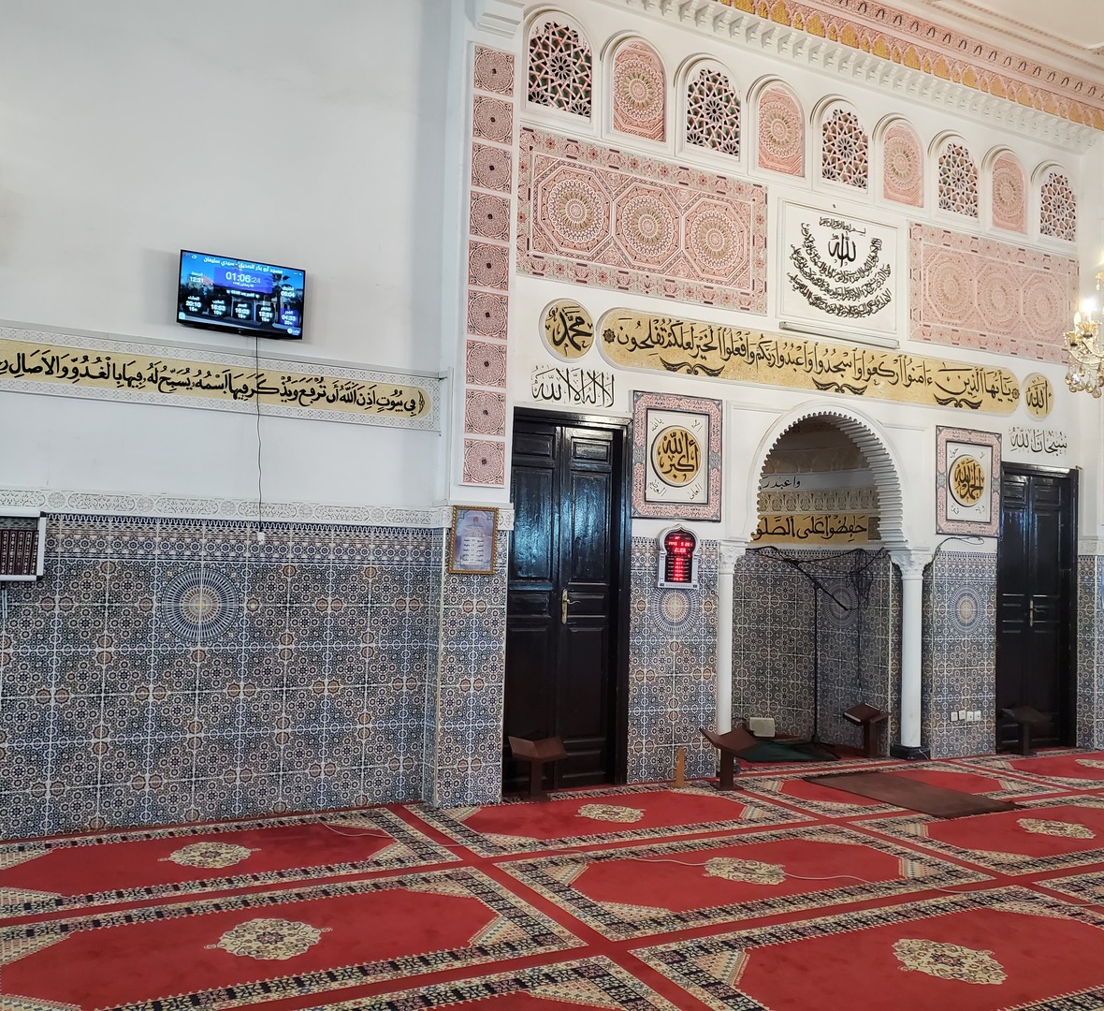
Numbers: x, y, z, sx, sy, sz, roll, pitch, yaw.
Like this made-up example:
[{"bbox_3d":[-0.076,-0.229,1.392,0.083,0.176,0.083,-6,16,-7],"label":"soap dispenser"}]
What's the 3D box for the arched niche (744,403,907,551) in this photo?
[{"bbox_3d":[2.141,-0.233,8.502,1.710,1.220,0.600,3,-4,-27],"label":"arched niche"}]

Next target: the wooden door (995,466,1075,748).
[{"bbox_3d":[4.431,0.930,9.297,1.060,2.586,0.121,3,-3,-27],"label":"wooden door"}]

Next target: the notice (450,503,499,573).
[{"bbox_3d":[-0.495,0.225,6.488,0.305,0.422,0.025,3,3,-27],"label":"notice"}]

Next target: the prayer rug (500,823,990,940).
[{"bbox_3d":[0.991,1.876,5.214,2.265,0.015,1.195,3,-4,-27],"label":"prayer rug"}]

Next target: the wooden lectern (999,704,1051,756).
[{"bbox_3d":[4.184,2.001,8.952,0.370,0.400,0.260,4,-4,-30],"label":"wooden lectern"}]

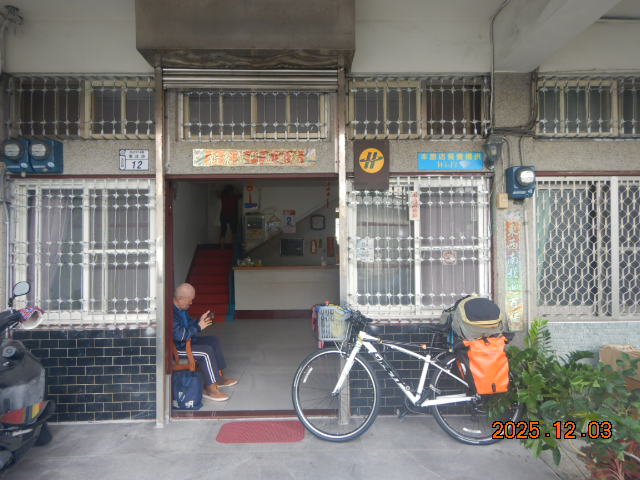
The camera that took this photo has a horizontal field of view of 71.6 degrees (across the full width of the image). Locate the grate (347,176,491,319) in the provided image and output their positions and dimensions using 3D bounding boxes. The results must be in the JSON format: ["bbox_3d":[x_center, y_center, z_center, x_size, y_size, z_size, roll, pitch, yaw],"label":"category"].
[{"bbox_3d":[0.838,0.075,3.768,1.190,1.220,0.100,-1,-1,-2],"label":"grate"}]

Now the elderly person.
[{"bbox_3d":[-1.130,0.933,4.190,0.680,1.050,0.520,0,-1,-2],"label":"elderly person"}]

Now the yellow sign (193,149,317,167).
[{"bbox_3d":[-0.539,-0.683,3.698,1.021,0.147,0.012,0,-1,-2],"label":"yellow sign"}]

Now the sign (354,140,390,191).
[{"bbox_3d":[0.428,-0.608,3.630,0.292,0.412,0.020,0,-1,-2],"label":"sign"}]

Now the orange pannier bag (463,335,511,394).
[{"bbox_3d":[1.148,0.865,3.075,0.300,0.380,0.170,-1,-1,3],"label":"orange pannier bag"}]

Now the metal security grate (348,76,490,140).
[{"bbox_3d":[0.845,-1.120,3.781,1.194,0.513,0.100,-1,-1,-2],"label":"metal security grate"}]

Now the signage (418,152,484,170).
[{"bbox_3d":[1.131,-0.678,3.828,0.565,0.150,0.015,-1,-1,-2],"label":"signage"}]

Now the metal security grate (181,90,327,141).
[{"bbox_3d":[-0.539,-1.028,3.672,1.203,0.419,0.070,0,-1,-2],"label":"metal security grate"}]

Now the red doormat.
[{"bbox_3d":[-0.449,1.498,3.489,0.668,0.012,0.421,-1,-1,-2],"label":"red doormat"}]

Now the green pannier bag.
[{"bbox_3d":[1.110,0.550,3.130,0.330,0.300,0.380,-1,-1,3],"label":"green pannier bag"}]

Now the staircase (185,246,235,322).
[{"bbox_3d":[-2.240,0.814,9.050,0.880,1.400,2.100,0,-1,-2],"label":"staircase"}]

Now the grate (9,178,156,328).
[{"bbox_3d":[-1.942,0.105,3.656,1.142,1.207,0.100,-1,-1,-2],"label":"grate"}]

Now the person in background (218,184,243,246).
[{"bbox_3d":[-2.138,-0.549,10.600,0.573,1.553,0.330,-1,-1,-2],"label":"person in background"}]

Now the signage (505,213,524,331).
[{"bbox_3d":[1.642,0.266,3.751,0.159,1.014,0.012,0,-1,-2],"label":"signage"}]

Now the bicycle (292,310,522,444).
[{"bbox_3d":[0.630,0.972,3.210,1.690,1.000,0.560,0,-1,3],"label":"bicycle"}]

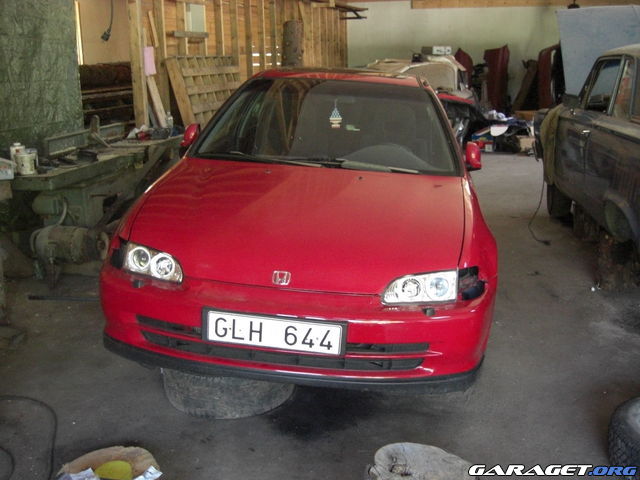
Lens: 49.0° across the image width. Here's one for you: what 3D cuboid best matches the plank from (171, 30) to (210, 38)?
[{"bbox_3d":[-1.650,-2.655,9.120,0.055,0.074,1.030,2,15,15],"label":"plank"}]

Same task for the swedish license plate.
[{"bbox_3d":[-0.162,0.331,2.490,0.485,0.113,0.015,5,15,9],"label":"swedish license plate"}]

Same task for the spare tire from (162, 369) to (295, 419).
[{"bbox_3d":[-0.397,0.584,3.100,0.575,0.180,0.575,0,14,6],"label":"spare tire"}]

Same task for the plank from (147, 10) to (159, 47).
[{"bbox_3d":[-1.946,-2.463,8.200,0.035,0.410,0.065,-1,20,16],"label":"plank"}]

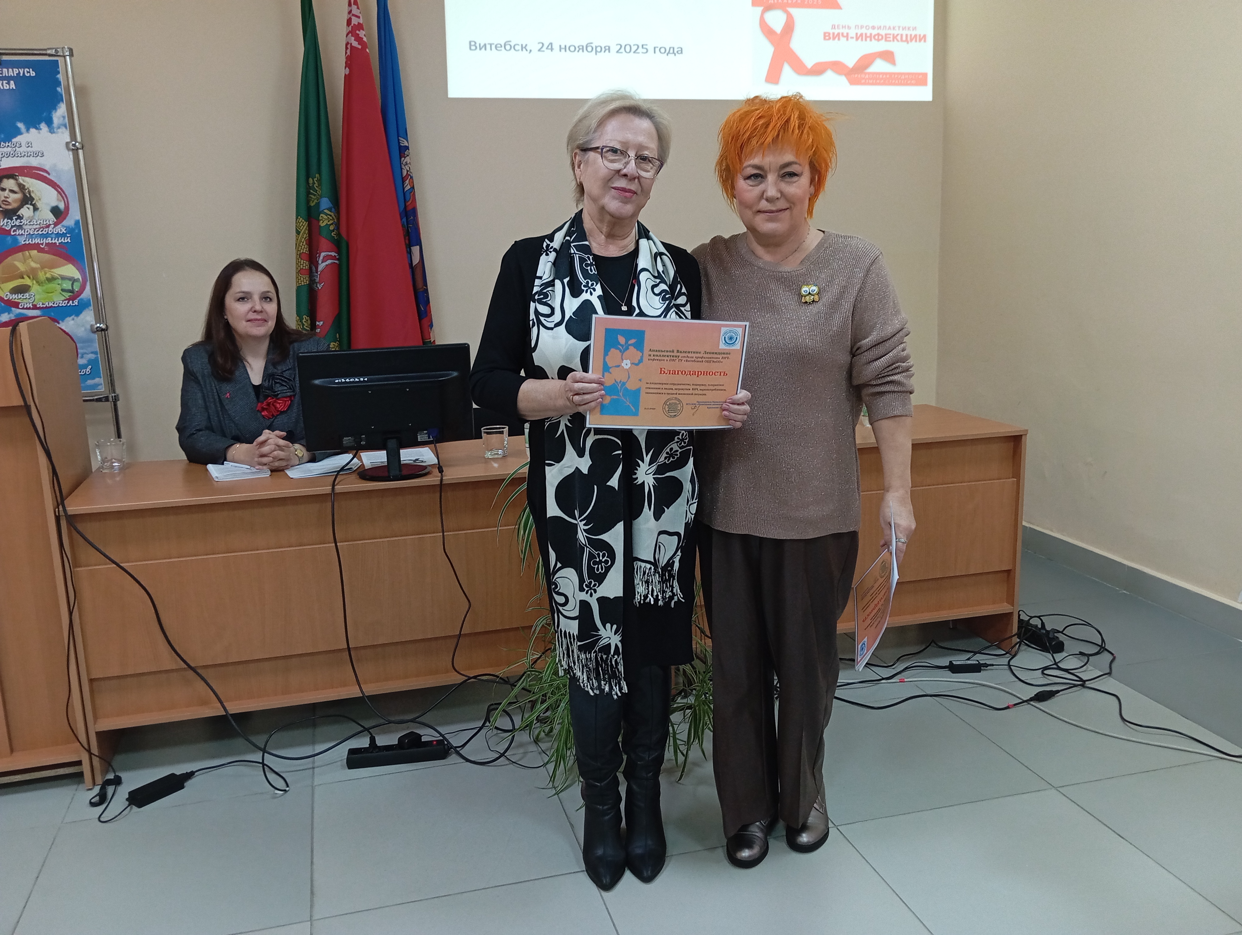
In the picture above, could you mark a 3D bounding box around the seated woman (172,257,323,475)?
[{"bbox_3d":[-1.124,0.041,3.202,0.520,1.360,0.700,-5,11,-18],"label":"seated woman"}]

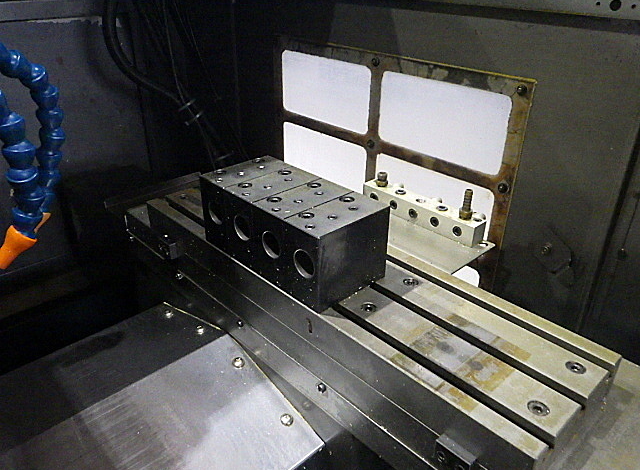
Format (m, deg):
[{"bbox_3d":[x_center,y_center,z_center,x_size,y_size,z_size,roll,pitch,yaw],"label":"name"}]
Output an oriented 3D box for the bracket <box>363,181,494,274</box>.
[{"bbox_3d":[0.095,-0.017,0.590,0.087,0.027,0.187,-24,37,-37],"label":"bracket"}]

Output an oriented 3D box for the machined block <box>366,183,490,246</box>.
[{"bbox_3d":[0.117,-0.028,0.608,0.022,0.024,0.159,-24,37,-37],"label":"machined block"}]

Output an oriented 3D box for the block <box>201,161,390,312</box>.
[{"bbox_3d":[-0.029,-0.010,0.515,0.087,0.075,0.178,-24,37,-37],"label":"block"}]

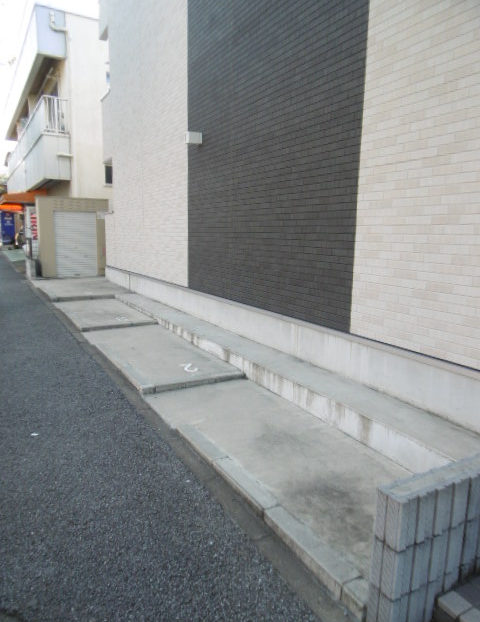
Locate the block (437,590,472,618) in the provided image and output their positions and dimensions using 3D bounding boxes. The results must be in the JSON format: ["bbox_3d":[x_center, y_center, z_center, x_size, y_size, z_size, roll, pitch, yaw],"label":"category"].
[{"bbox_3d":[0.853,1.174,1.758,0.092,0.040,0.088,-4,11,-29],"label":"block"}]

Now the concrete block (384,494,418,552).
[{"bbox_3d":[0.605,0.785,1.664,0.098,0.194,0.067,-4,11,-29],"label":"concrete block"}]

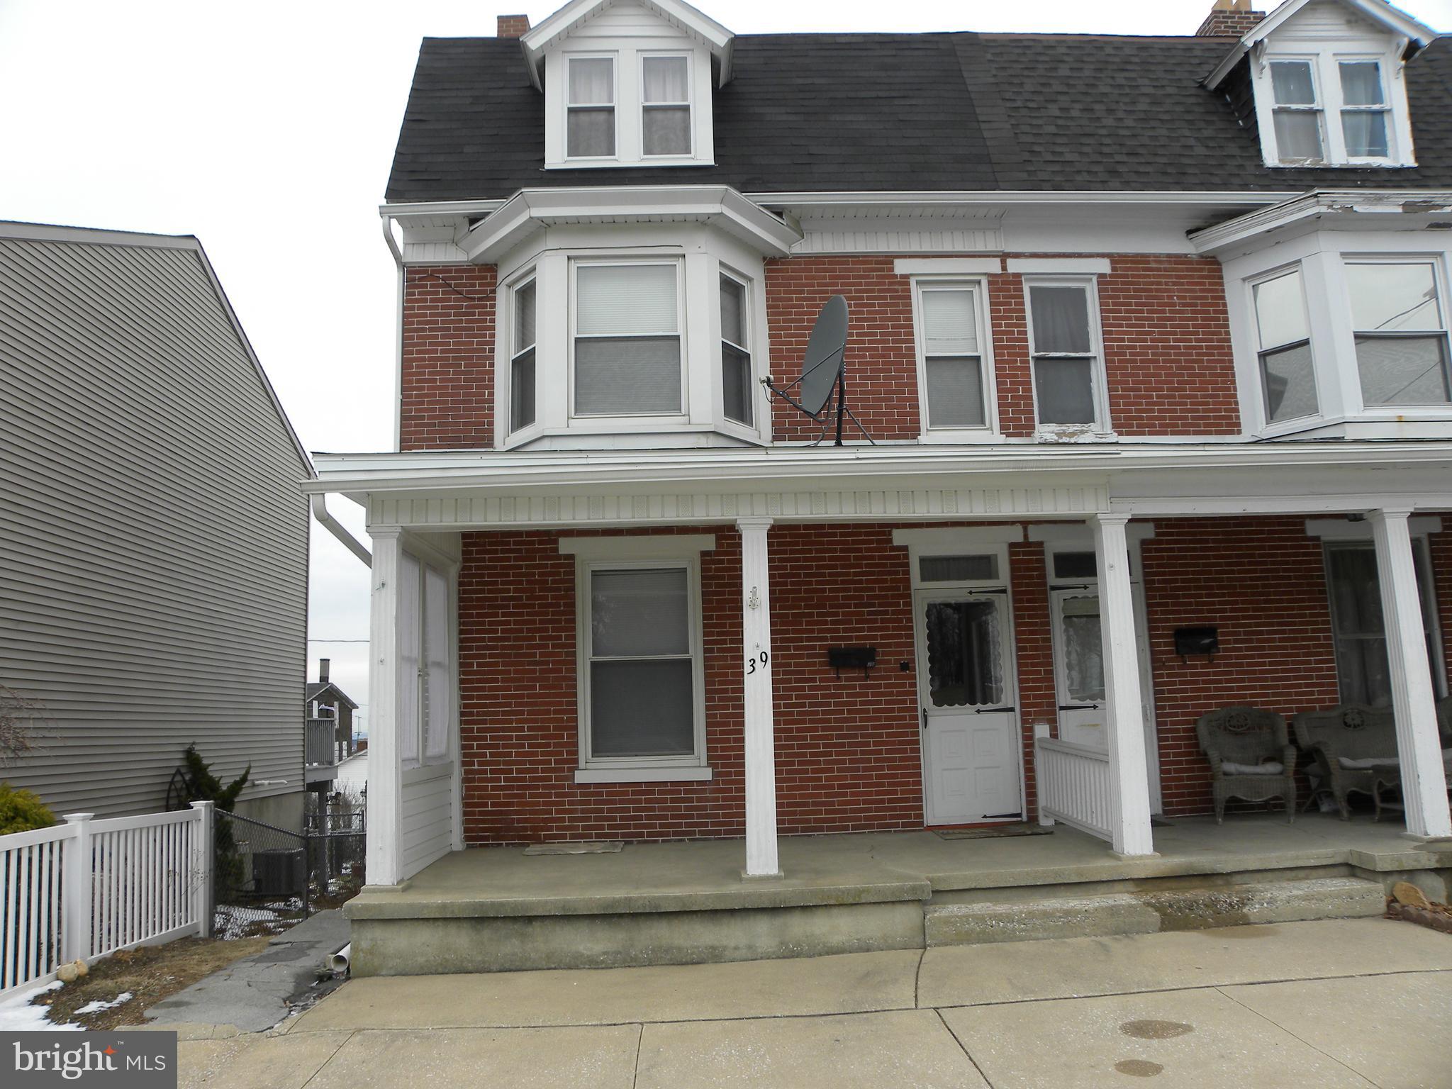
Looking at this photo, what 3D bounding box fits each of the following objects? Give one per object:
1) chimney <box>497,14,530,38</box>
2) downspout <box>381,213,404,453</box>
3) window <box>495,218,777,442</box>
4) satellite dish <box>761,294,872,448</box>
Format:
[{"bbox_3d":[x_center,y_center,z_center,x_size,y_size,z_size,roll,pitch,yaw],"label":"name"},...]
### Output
[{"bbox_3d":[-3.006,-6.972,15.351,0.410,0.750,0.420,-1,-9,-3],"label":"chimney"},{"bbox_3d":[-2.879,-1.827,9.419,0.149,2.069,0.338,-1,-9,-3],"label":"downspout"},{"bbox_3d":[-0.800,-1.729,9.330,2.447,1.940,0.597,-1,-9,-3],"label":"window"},{"bbox_3d":[0.721,-1.407,8.748,0.909,1.265,0.909,1,-9,-18],"label":"satellite dish"}]

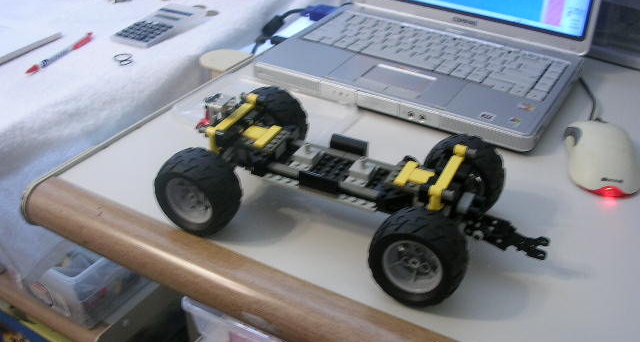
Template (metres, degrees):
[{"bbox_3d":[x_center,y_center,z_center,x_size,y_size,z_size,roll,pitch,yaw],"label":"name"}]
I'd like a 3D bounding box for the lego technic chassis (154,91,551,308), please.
[{"bbox_3d":[0.031,0.010,0.577,0.312,0.083,0.161,16,34,19],"label":"lego technic chassis"}]

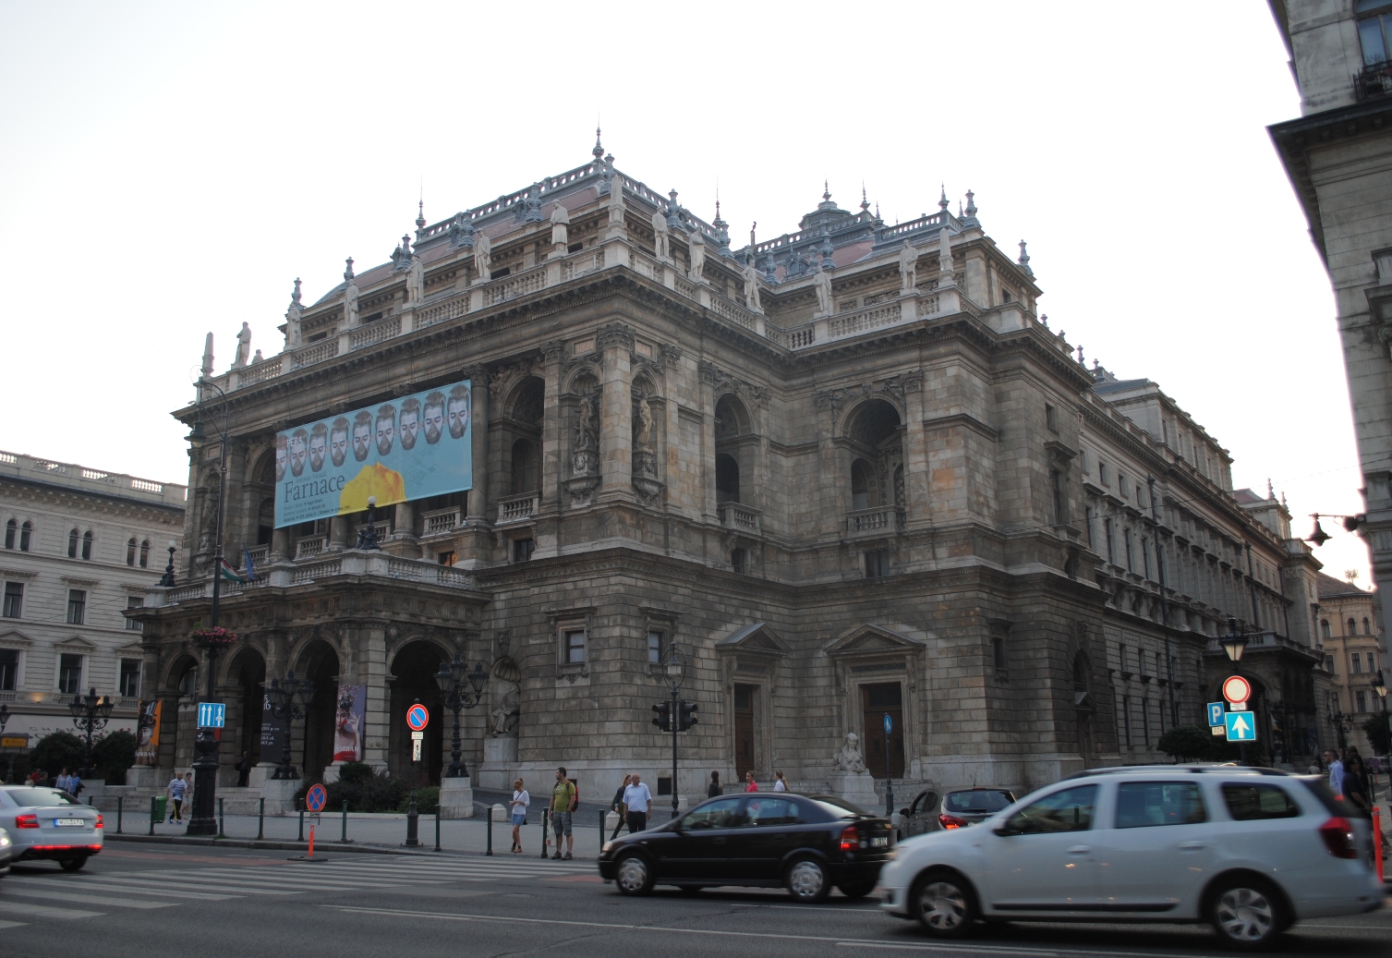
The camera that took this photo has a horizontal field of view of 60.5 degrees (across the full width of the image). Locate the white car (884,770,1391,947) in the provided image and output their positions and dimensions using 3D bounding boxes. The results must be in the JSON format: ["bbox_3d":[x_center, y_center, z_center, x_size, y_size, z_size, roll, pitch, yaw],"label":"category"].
[{"bbox_3d":[4.001,3.504,11.347,4.494,1.550,1.735,-10,-17,32],"label":"white car"}]

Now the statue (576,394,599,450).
[{"bbox_3d":[-5.092,-2.676,56.065,0.950,2.600,0.800,-10,-17,34],"label":"statue"}]

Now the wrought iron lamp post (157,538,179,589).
[{"bbox_3d":[-27.461,4.382,62.000,0.900,2.420,0.900,-11,-17,34],"label":"wrought iron lamp post"}]

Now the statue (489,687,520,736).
[{"bbox_3d":[-8.744,10.601,54.446,1.050,2.250,1.150,-10,-17,34],"label":"statue"}]

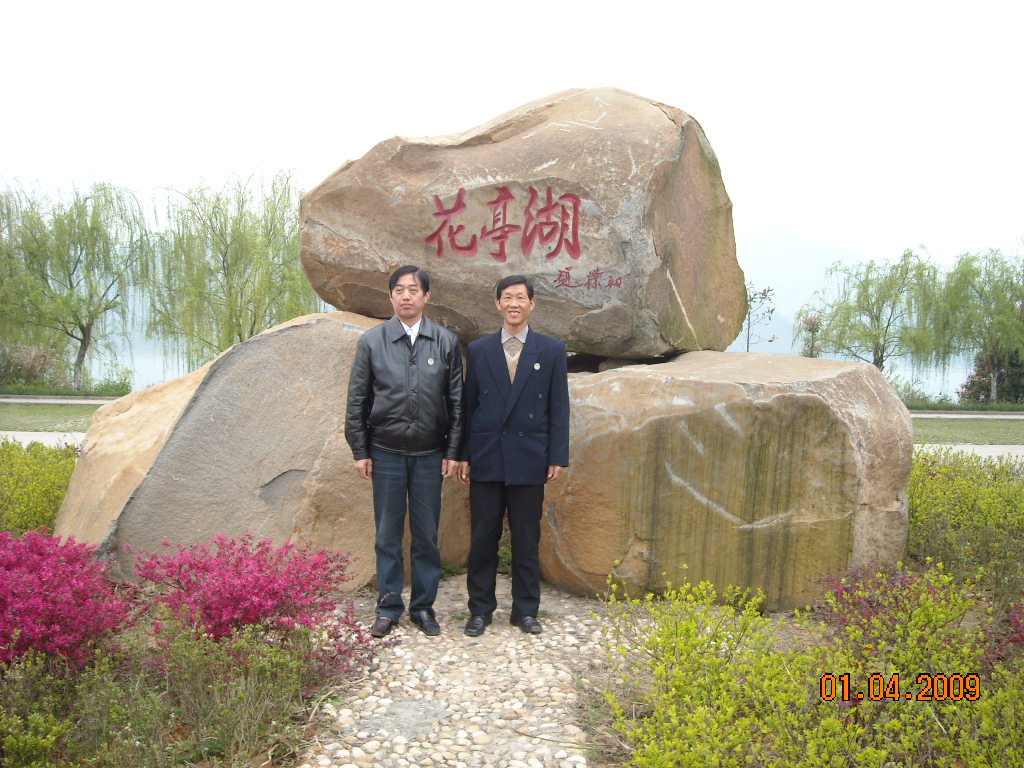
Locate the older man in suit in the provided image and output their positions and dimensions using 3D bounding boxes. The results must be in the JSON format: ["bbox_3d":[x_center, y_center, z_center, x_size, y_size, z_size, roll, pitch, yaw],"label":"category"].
[{"bbox_3d":[0.012,0.318,4.950,0.540,1.680,0.330,1,2,-1],"label":"older man in suit"}]

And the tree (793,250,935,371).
[{"bbox_3d":[10.614,-1.737,31.000,4.300,4.650,4.200,1,2,0],"label":"tree"}]

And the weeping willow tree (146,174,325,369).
[{"bbox_3d":[-7.342,-2.718,28.000,5.000,5.900,4.900,1,2,0],"label":"weeping willow tree"}]

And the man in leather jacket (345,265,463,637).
[{"bbox_3d":[-0.519,0.299,4.950,0.560,1.720,0.330,1,2,-2],"label":"man in leather jacket"}]

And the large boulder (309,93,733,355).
[{"bbox_3d":[0.071,-1.078,7.000,2.900,1.800,1.600,1,2,7],"label":"large boulder"}]

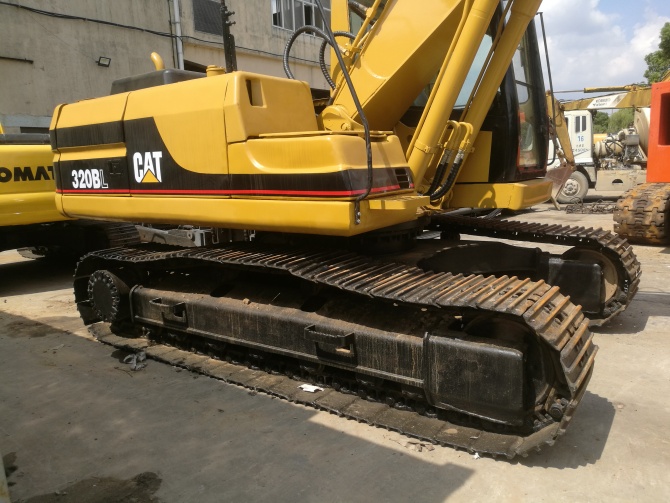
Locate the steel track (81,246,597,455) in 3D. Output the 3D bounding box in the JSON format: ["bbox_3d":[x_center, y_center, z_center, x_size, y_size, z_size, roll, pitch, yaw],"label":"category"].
[{"bbox_3d":[-0.485,0.515,4.080,4.470,0.870,0.700,5,12,35],"label":"steel track"}]

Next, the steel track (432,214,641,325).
[{"bbox_3d":[0.885,0.115,6.000,4.470,0.870,0.700,5,12,35],"label":"steel track"}]

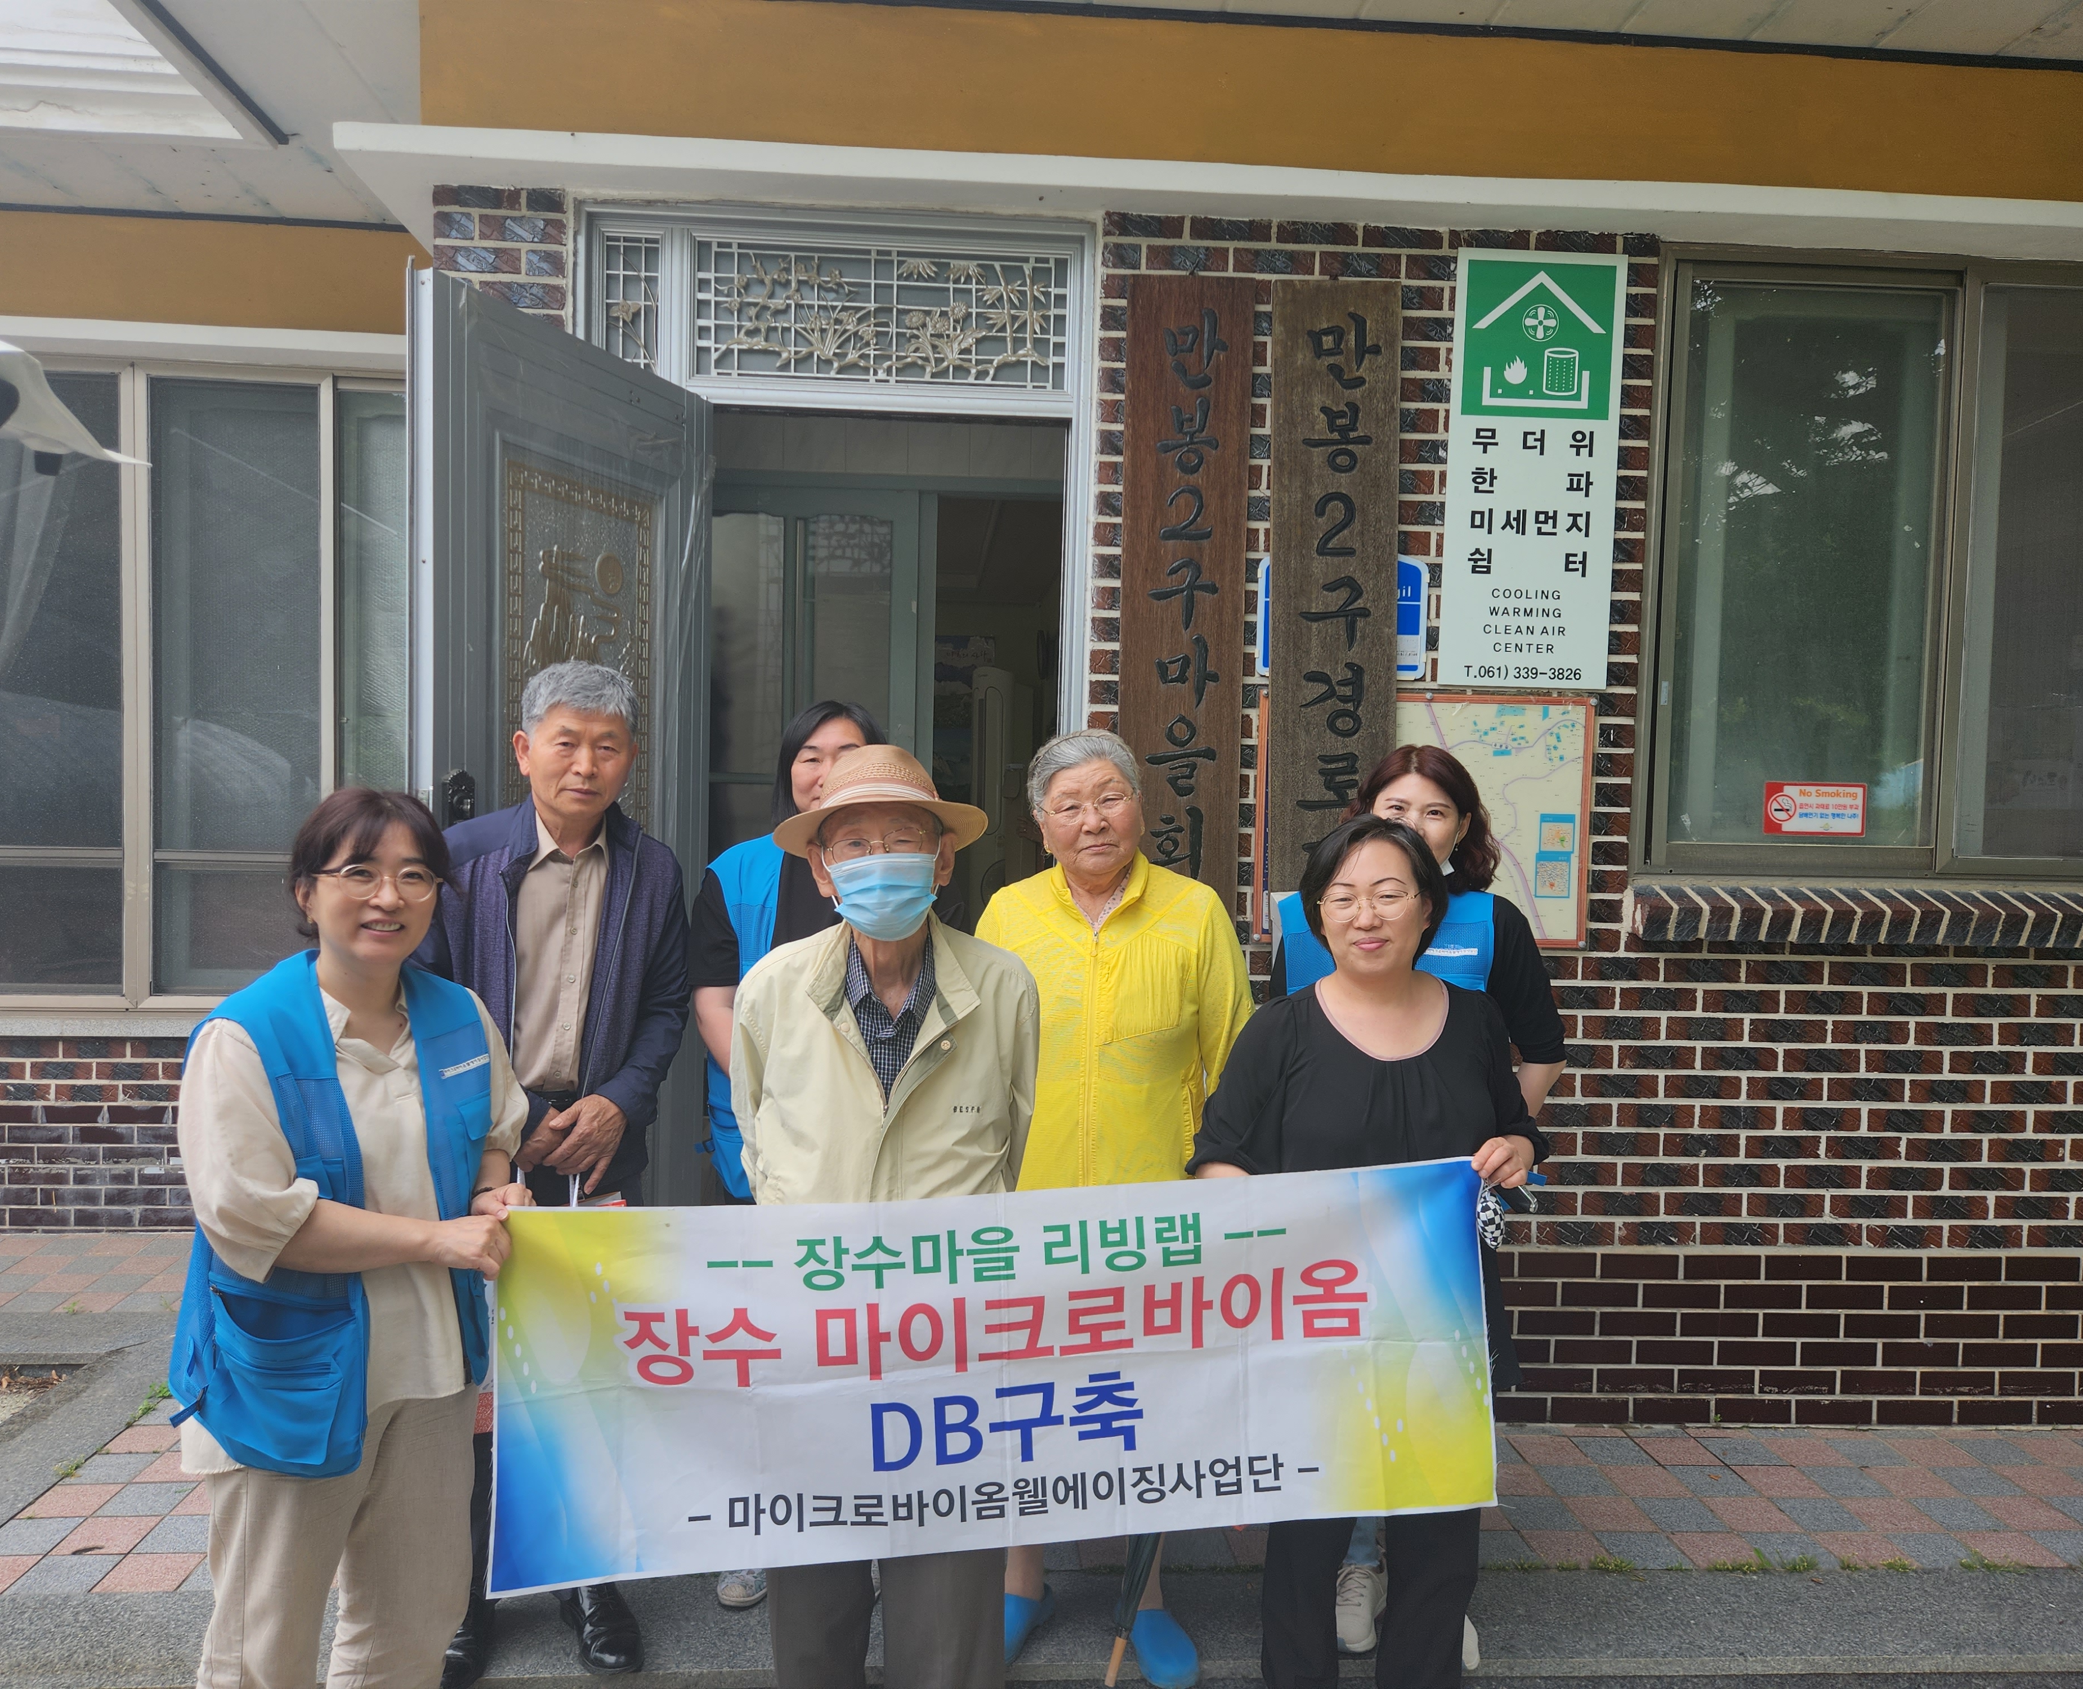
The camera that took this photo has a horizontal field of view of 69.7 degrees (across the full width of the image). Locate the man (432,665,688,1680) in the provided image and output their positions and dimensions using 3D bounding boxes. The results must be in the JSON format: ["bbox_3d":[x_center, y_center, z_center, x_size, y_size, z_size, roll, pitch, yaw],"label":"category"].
[{"bbox_3d":[-0.834,0.541,2.593,0.480,1.710,0.380,1,3,-11],"label":"man"}]

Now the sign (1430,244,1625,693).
[{"bbox_3d":[1.134,-0.864,3.470,0.393,0.994,0.030,1,3,-3],"label":"sign"}]

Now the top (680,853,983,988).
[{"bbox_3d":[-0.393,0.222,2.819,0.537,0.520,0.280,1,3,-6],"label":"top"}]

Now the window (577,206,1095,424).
[{"bbox_3d":[-0.470,-1.196,3.446,1.133,0.424,0.120,1,3,-3],"label":"window"}]

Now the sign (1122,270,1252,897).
[{"bbox_3d":[0.324,-0.458,3.418,0.281,1.623,0.045,1,3,-3],"label":"sign"}]

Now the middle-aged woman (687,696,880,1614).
[{"bbox_3d":[-0.403,0.565,2.826,0.536,1.660,0.330,1,3,-5],"label":"middle-aged woman"}]

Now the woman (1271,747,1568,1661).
[{"bbox_3d":[0.687,0.625,2.740,0.546,1.600,0.360,1,3,-3],"label":"woman"}]

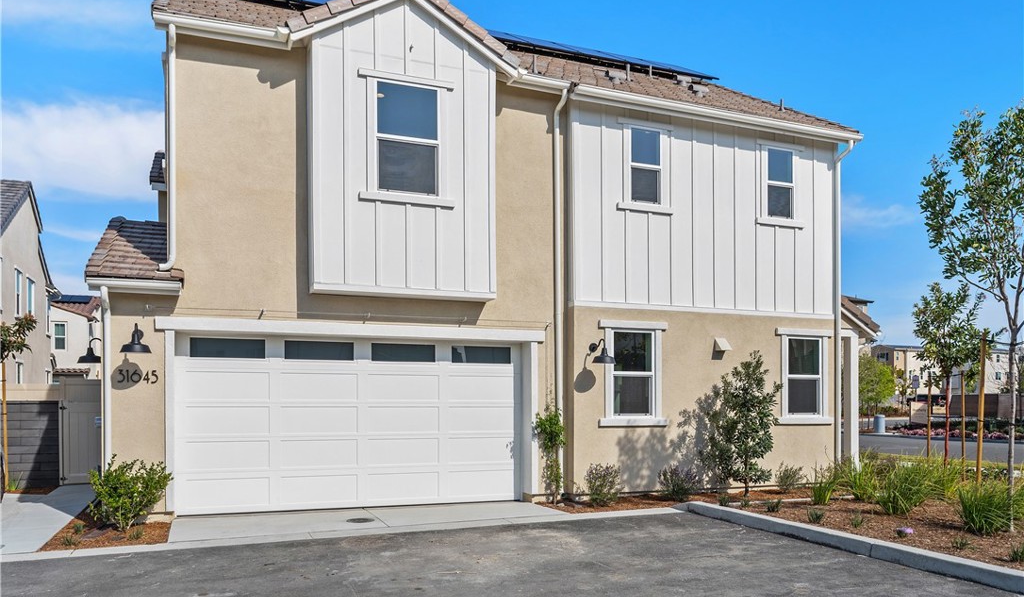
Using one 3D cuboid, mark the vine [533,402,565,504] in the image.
[{"bbox_3d":[0.551,2.295,10.600,0.450,1.520,0.360,1,-3,-20],"label":"vine"}]

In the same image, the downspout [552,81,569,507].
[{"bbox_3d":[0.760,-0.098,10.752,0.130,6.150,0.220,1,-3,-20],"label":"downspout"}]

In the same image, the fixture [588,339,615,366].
[{"bbox_3d":[1.317,0.792,10.467,0.345,0.370,0.500,1,-3,-20],"label":"fixture"}]

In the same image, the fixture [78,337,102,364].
[{"bbox_3d":[-6.079,0.774,10.431,0.500,0.370,0.340,1,-3,-20],"label":"fixture"}]

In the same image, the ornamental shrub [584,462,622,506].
[{"bbox_3d":[1.332,2.721,10.350,0.560,0.640,0.540,0,-1,0],"label":"ornamental shrub"}]

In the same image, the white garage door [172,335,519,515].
[{"bbox_3d":[-2.160,1.816,10.280,4.900,2.440,0.100,1,-2,-19],"label":"white garage door"}]

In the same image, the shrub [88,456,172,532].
[{"bbox_3d":[-4.533,2.317,8.450,0.980,0.900,0.900,1,-2,-19],"label":"shrub"}]

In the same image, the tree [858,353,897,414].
[{"bbox_3d":[29.726,7.013,58.000,3.200,5.000,3.200,1,-3,-20],"label":"tree"}]

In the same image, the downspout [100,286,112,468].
[{"bbox_3d":[-5.024,1.249,8.811,0.090,2.800,0.260,1,-2,-19],"label":"downspout"}]

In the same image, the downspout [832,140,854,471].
[{"bbox_3d":[5.699,0.265,12.207,0.100,5.850,0.360,1,-2,-19],"label":"downspout"}]

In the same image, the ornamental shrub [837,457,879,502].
[{"bbox_3d":[5.319,2.787,10.950,0.600,0.650,0.560,1,-3,-20],"label":"ornamental shrub"}]

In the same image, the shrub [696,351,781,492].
[{"bbox_3d":[3.551,1.951,11.100,1.250,2.250,1.150,1,-2,-19],"label":"shrub"}]

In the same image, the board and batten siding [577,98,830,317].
[{"bbox_3d":[3.270,-1.300,11.570,4.950,3.100,0.120,1,-2,-19],"label":"board and batten siding"}]

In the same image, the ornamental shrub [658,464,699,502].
[{"bbox_3d":[2.517,2.781,10.750,0.600,0.580,0.570,0,-1,0],"label":"ornamental shrub"}]

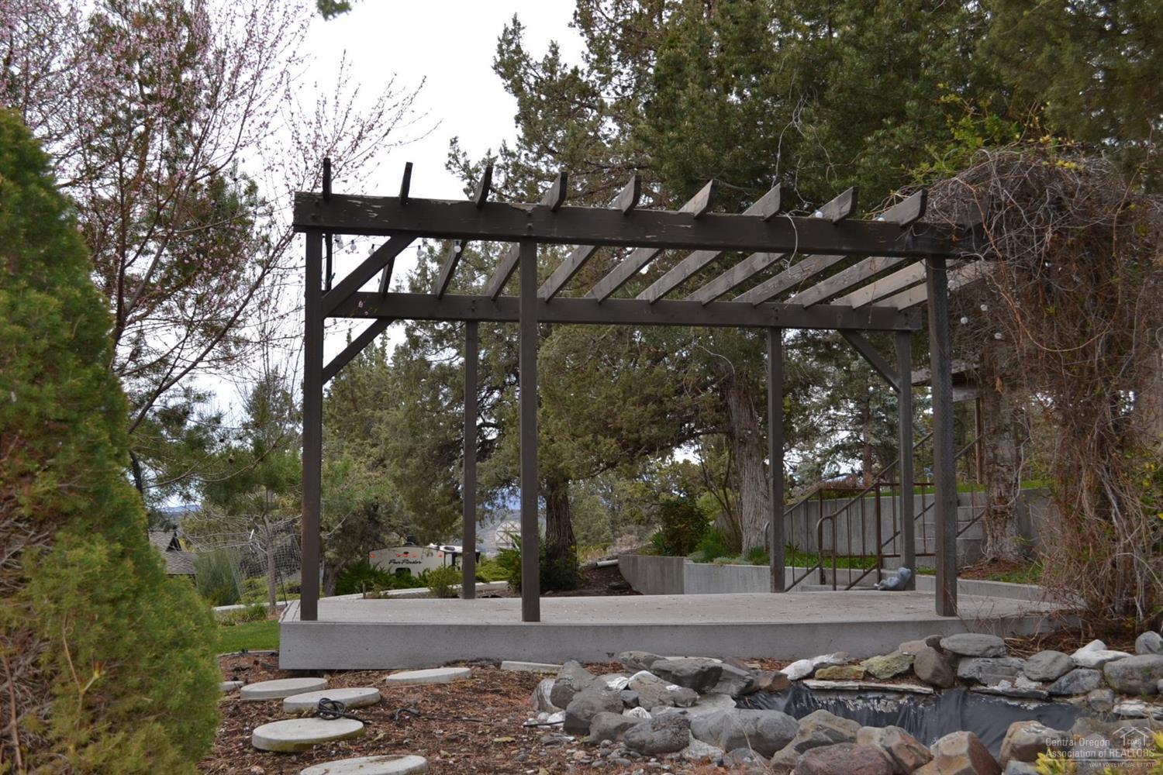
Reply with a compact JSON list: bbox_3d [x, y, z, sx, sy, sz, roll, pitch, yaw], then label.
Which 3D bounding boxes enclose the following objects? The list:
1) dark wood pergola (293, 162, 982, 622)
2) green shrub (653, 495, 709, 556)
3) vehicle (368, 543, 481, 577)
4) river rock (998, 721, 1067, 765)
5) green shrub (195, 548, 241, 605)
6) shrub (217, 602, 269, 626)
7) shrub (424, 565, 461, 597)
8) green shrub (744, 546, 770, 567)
[{"bbox_3d":[0.616,0.258,8.823,5.096,2.523,3.384,1,-7,-11],"label":"dark wood pergola"},{"bbox_3d":[1.327,1.855,16.800,0.740,0.830,0.700,-1,-7,4],"label":"green shrub"},{"bbox_3d":[-5.182,6.828,42.990,2.450,2.950,6.800,-1,-7,5],"label":"vehicle"},{"bbox_3d":[1.579,1.241,4.400,0.230,0.155,0.210,-3,-7,19],"label":"river rock"},{"bbox_3d":[-4.206,2.202,14.600,0.550,0.680,0.500,1,-7,-16],"label":"green shrub"},{"bbox_3d":[-3.071,2.052,11.400,0.480,0.210,0.380,1,-7,-15],"label":"shrub"},{"bbox_3d":[-1.422,1.972,12.800,0.380,0.360,0.360,0,-7,-6],"label":"shrub"},{"bbox_3d":[1.954,1.879,14.000,0.310,0.230,0.290,-1,-7,8],"label":"green shrub"}]

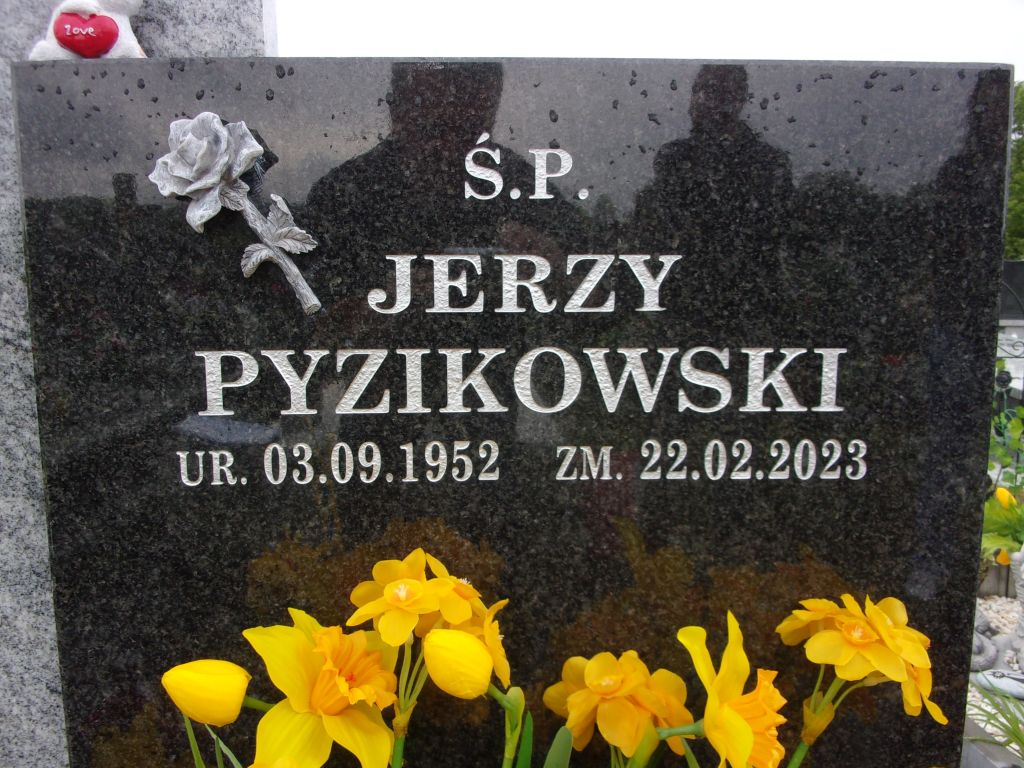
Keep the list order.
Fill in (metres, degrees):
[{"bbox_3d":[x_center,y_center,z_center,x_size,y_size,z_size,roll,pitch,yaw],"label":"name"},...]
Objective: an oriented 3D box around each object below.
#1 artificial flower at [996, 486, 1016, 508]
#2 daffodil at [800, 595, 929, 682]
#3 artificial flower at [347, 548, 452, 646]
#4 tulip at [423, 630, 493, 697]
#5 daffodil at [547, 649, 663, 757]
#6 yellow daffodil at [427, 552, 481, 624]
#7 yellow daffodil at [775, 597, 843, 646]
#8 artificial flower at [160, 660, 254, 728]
[{"bbox_3d":[1.105,0.254,1.850,0.038,0.060,0.038,-38,6,0],"label":"artificial flower"},{"bbox_3d":[0.230,0.166,0.540,0.080,0.057,0.050,-2,-22,-10],"label":"daffodil"},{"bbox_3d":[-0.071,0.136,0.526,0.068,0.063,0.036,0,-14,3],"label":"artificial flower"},{"bbox_3d":[-0.033,0.169,0.501,0.053,0.041,0.041,41,0,-40],"label":"tulip"},{"bbox_3d":[0.063,0.212,0.549,0.077,0.070,0.052,0,-22,0],"label":"daffodil"},{"bbox_3d":[-0.037,0.132,0.532,0.045,0.050,0.034,-8,-19,-44],"label":"yellow daffodil"},{"bbox_3d":[0.196,0.157,0.543,0.042,0.037,0.045,29,2,-13],"label":"yellow daffodil"},{"bbox_3d":[-0.182,0.183,0.492,0.055,0.039,0.039,7,0,-12],"label":"artificial flower"}]

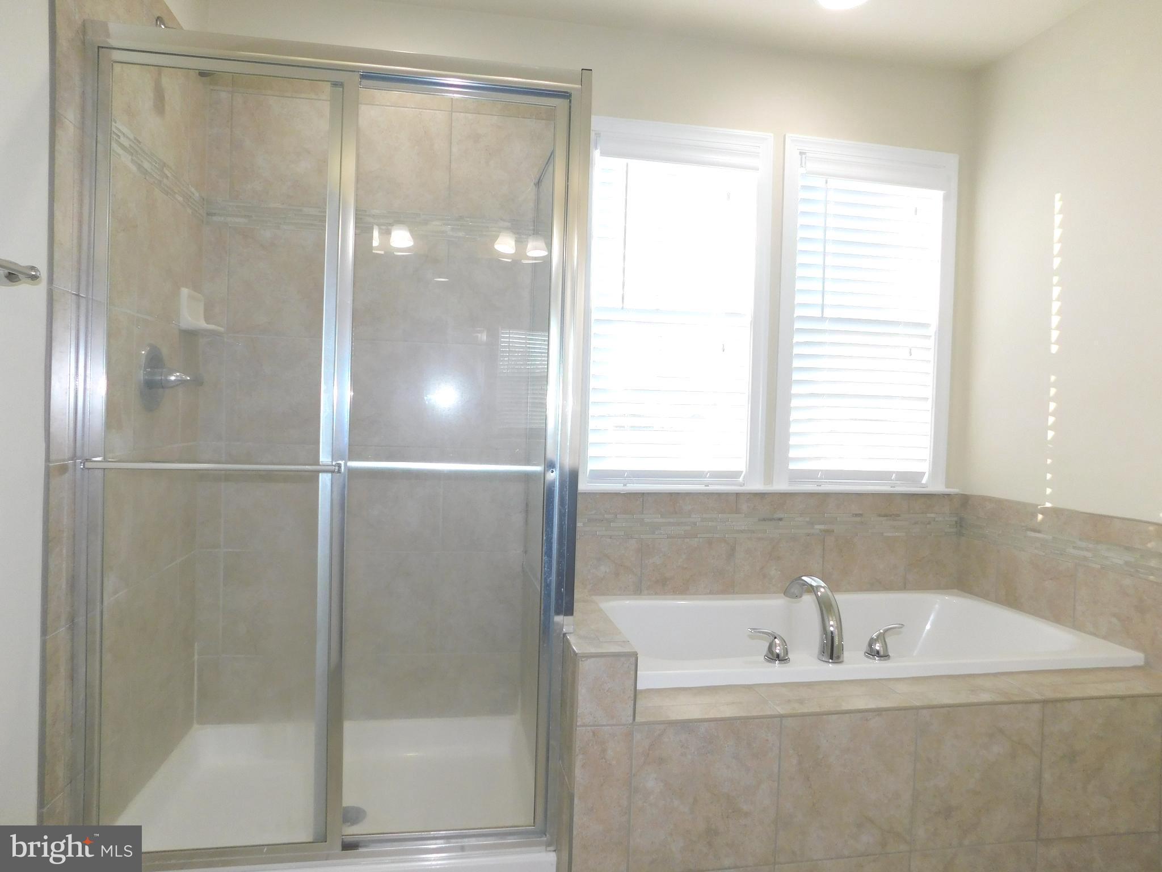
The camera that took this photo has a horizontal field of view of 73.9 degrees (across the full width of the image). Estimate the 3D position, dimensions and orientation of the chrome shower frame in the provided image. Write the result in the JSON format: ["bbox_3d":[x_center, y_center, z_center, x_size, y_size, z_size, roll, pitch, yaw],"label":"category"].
[{"bbox_3d":[-0.530,0.053,1.727,1.065,1.805,0.080,1,1,-10],"label":"chrome shower frame"}]

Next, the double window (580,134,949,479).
[{"bbox_3d":[0.680,-0.430,2.756,1.403,1.251,0.100,1,1,-10],"label":"double window"}]

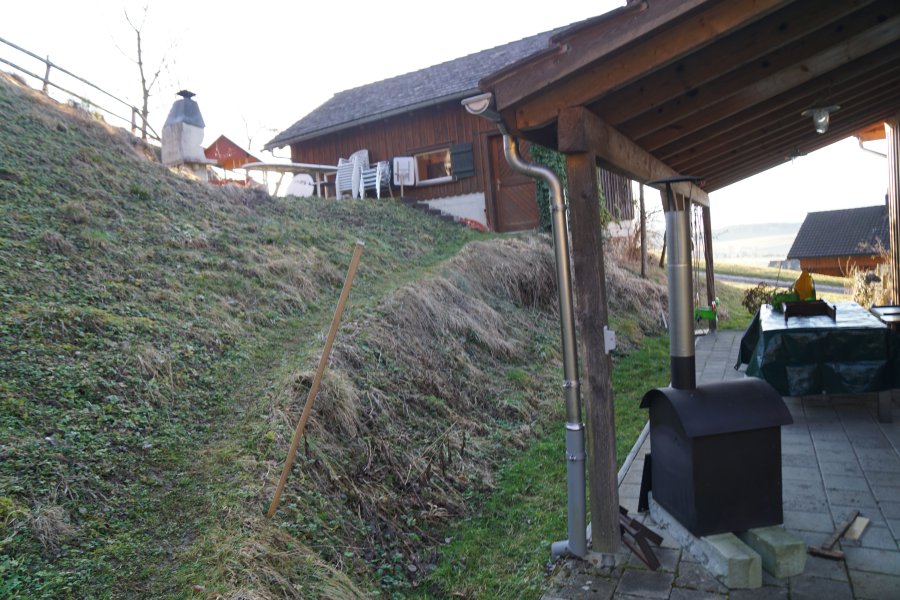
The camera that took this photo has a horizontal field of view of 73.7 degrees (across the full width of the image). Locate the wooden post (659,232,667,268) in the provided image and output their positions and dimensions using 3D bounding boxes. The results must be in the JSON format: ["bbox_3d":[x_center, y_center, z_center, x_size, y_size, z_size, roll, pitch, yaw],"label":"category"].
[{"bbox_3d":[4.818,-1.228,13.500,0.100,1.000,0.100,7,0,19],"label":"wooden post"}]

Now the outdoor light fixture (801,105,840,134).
[{"bbox_3d":[2.895,-1.412,4.682,0.270,0.250,0.270,-2,4,28],"label":"outdoor light fixture"}]

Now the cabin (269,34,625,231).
[{"bbox_3d":[0.393,-3.961,16.107,8.850,4.950,6.040,-2,5,35],"label":"cabin"}]

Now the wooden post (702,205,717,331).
[{"bbox_3d":[4.576,-0.538,10.550,0.120,2.140,0.120,-2,4,28],"label":"wooden post"}]

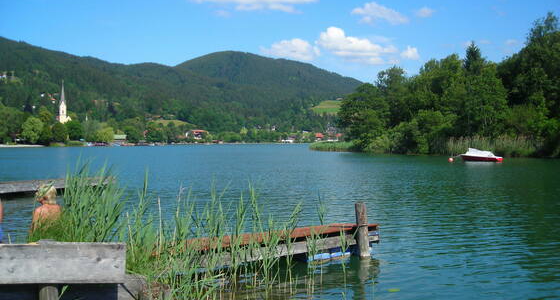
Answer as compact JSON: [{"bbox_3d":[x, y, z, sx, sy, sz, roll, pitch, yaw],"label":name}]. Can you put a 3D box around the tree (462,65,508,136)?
[{"bbox_3d":[34.100,-7.052,102.000,7.633,14.270,7.251,0,1,0],"label":"tree"}]

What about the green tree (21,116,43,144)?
[{"bbox_3d":[-179.897,-13.936,445.000,15.927,20.632,15.130,0,1,0],"label":"green tree"}]

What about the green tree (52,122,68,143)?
[{"bbox_3d":[-160.688,-12.445,450.000,11.713,15.373,11.127,0,1,0],"label":"green tree"}]

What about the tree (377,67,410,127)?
[{"bbox_3d":[23.634,-9.162,128.000,7.080,16.450,6.726,0,1,0],"label":"tree"}]

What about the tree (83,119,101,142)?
[{"bbox_3d":[-137.994,-13.909,450.000,13.177,18.302,12.518,0,1,0],"label":"tree"}]

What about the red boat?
[{"bbox_3d":[21.031,0.531,64.000,4.200,1.300,1.750,0,1,41],"label":"red boat"}]

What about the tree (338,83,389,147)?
[{"bbox_3d":[16.708,-6.703,123.000,10.005,13.607,9.505,0,1,0],"label":"tree"}]

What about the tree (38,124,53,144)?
[{"bbox_3d":[-171.669,-11.164,450.000,10.249,15.007,9.736,0,1,0],"label":"tree"}]

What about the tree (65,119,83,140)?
[{"bbox_3d":[-152.851,-14.249,455.000,13.324,18.135,12.657,0,1,0],"label":"tree"}]

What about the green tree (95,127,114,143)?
[{"bbox_3d":[-128.477,-10.981,450.000,14.641,12.445,13.909,0,1,0],"label":"green tree"}]

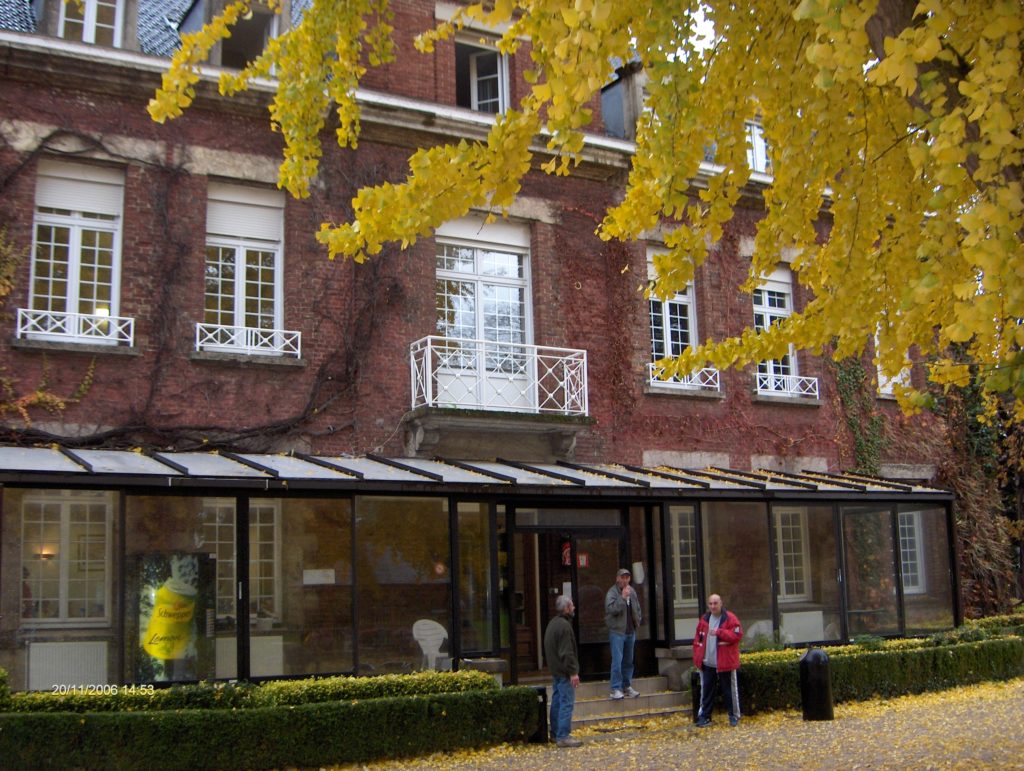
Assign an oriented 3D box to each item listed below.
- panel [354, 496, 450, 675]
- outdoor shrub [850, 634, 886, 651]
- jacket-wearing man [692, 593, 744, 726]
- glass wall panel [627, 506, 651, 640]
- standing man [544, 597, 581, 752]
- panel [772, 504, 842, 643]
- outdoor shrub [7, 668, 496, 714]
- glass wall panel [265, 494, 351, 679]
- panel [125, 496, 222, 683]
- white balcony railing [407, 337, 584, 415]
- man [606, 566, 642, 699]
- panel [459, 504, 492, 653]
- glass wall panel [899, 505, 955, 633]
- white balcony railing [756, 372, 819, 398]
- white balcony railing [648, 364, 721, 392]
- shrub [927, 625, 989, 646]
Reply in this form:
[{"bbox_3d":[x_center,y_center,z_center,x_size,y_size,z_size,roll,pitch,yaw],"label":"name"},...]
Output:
[{"bbox_3d":[-1.353,2.499,14.546,1.311,2.171,0.070,4,-10,-28],"label":"panel"},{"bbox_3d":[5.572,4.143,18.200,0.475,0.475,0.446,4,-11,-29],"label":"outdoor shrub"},{"bbox_3d":[2.777,3.670,15.624,0.564,1.732,0.416,-6,-11,26],"label":"jacket-wearing man"},{"bbox_3d":[1.836,2.718,16.762,0.422,1.918,0.070,4,-10,-28],"label":"glass wall panel"},{"bbox_3d":[0.587,3.382,13.758,0.370,1.735,0.470,3,-10,-23],"label":"standing man"},{"bbox_3d":[4.559,2.879,17.758,1.361,2.077,0.070,4,-10,-28],"label":"panel"},{"bbox_3d":[-2.795,3.833,13.350,5.692,0.742,0.614,4,-11,-29],"label":"outdoor shrub"},{"bbox_3d":[-2.620,2.532,14.579,1.287,2.297,0.060,4,-11,-29],"label":"glass wall panel"},{"bbox_3d":[-3.818,2.312,13.212,1.206,2.112,0.070,4,-10,-28],"label":"panel"},{"bbox_3d":[-0.163,-0.074,19.117,2.970,1.119,0.693,4,-11,-29],"label":"white balcony railing"},{"bbox_3d":[1.502,3.388,15.841,0.490,1.730,0.340,4,-10,-28],"label":"man"},{"bbox_3d":[-0.511,2.620,15.796,0.544,2.099,0.060,4,-11,-29],"label":"panel"},{"bbox_3d":[6.798,3.008,18.977,1.253,2.084,0.070,4,-10,-28],"label":"glass wall panel"},{"bbox_3d":[5.093,0.029,21.259,1.513,0.411,0.120,4,-10,-28],"label":"white balcony railing"},{"bbox_3d":[3.251,-0.131,21.527,1.643,0.455,0.080,4,-11,-29],"label":"white balcony railing"},{"bbox_3d":[7.420,4.275,19.215,1.089,0.574,0.594,4,-11,-29],"label":"shrub"}]

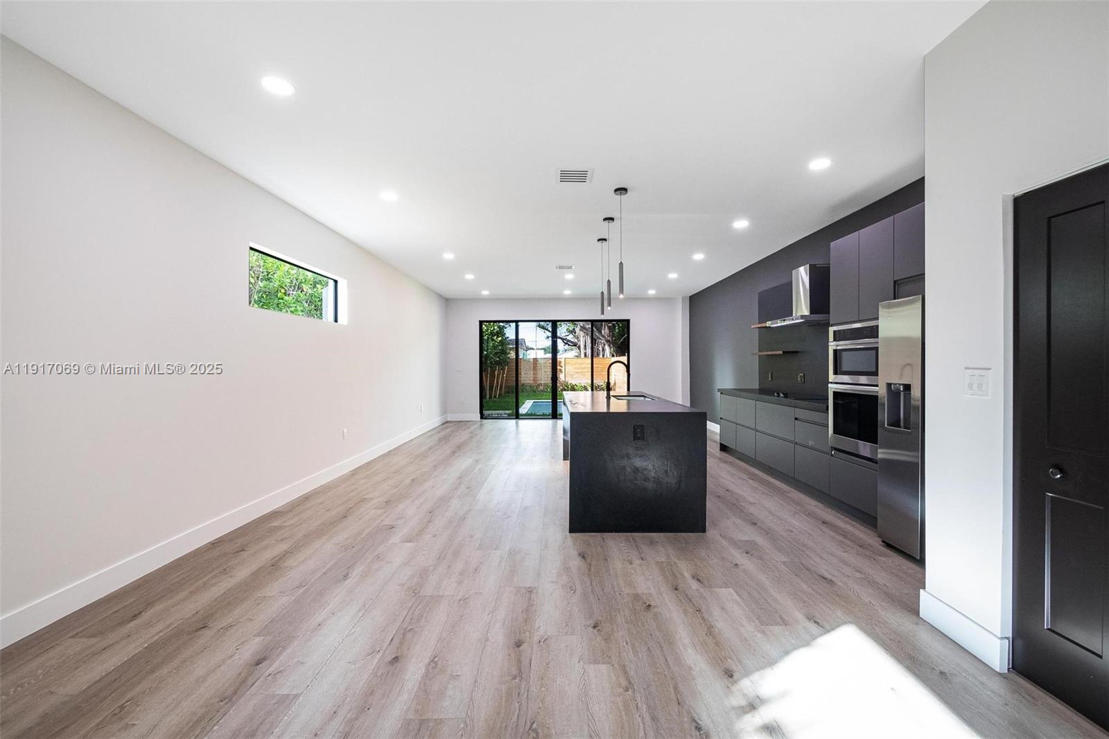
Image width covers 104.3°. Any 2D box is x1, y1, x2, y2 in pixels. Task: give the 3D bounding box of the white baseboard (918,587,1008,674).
[{"bbox_3d":[1.929,1.228,2.054,0.030,0.143,0.408,0,1,0],"label":"white baseboard"}]

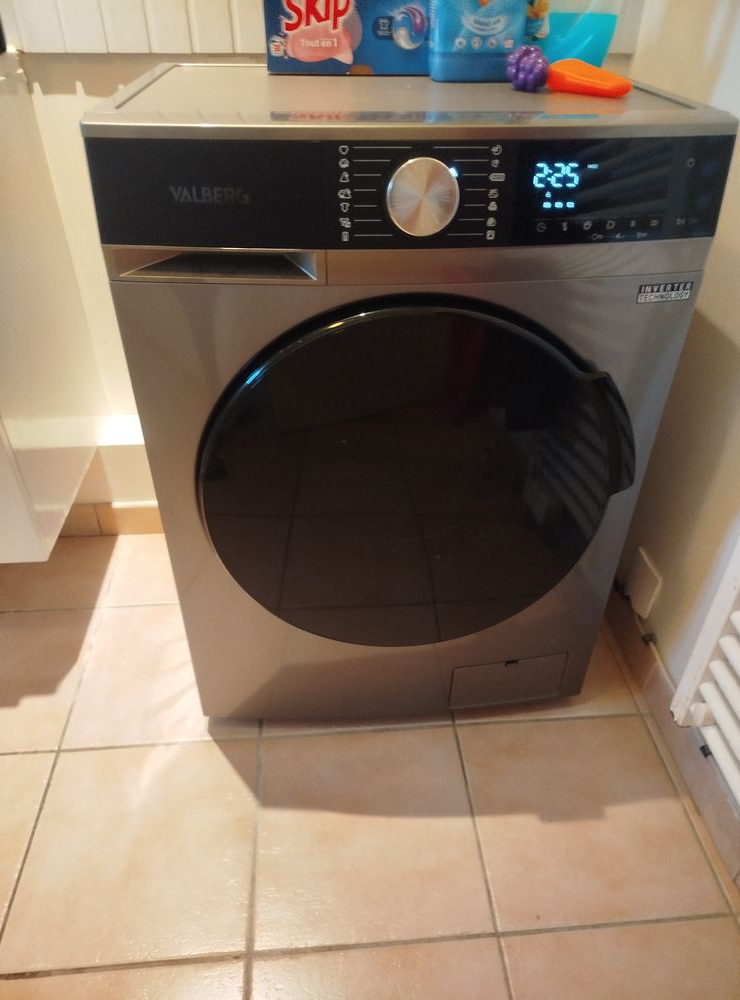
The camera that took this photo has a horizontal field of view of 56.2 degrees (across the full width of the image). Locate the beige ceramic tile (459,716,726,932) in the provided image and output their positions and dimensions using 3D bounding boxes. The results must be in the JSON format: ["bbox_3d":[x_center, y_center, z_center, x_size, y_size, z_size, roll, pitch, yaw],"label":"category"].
[{"bbox_3d":[0.298,0.445,0.993,0.302,0.012,0.302,-2,36,-4],"label":"beige ceramic tile"}]

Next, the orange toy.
[{"bbox_3d":[0.247,-0.470,0.771,0.097,0.033,0.045,19,40,24],"label":"orange toy"}]

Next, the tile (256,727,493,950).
[{"bbox_3d":[-0.006,0.457,0.972,0.302,0.012,0.302,-2,36,-4],"label":"tile"}]

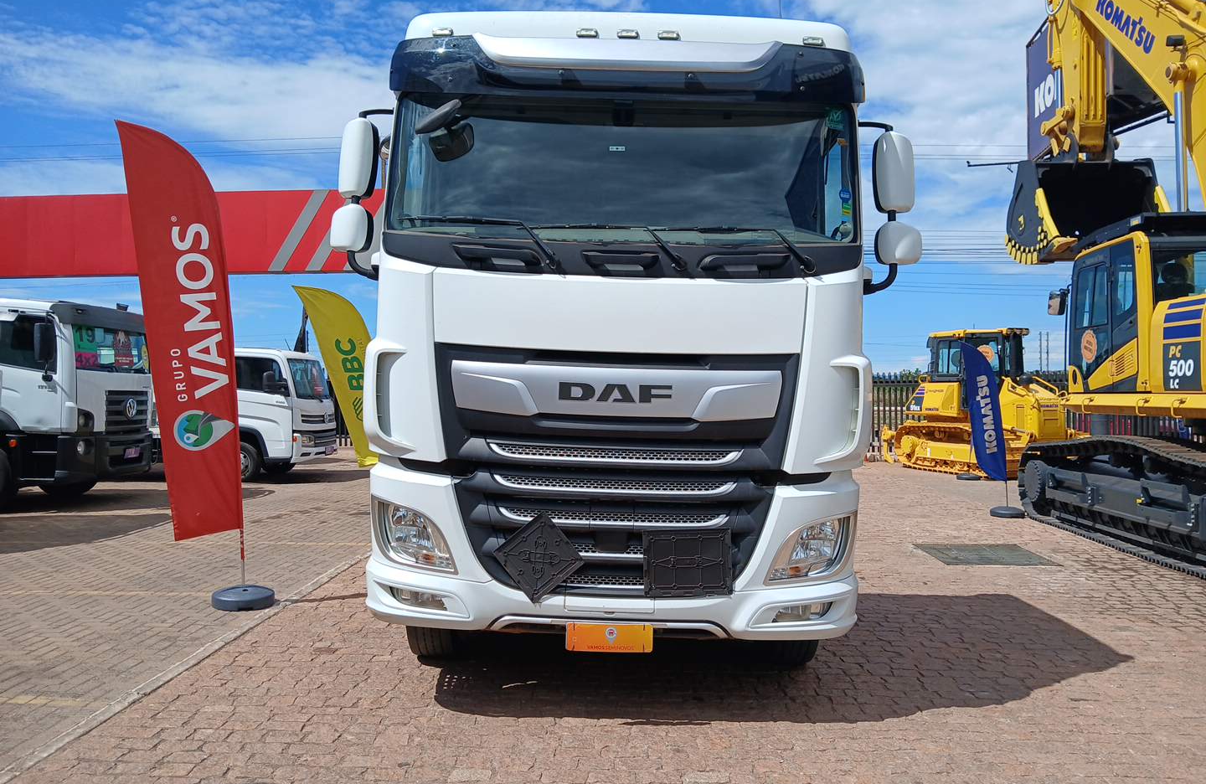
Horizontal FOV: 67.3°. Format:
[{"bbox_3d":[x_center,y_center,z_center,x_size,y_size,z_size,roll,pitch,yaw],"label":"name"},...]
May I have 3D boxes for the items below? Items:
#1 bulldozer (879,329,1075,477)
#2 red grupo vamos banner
[{"bbox_3d":[8.413,0.227,19.800,2.500,2.950,4.700,1,-1,-23],"label":"bulldozer"},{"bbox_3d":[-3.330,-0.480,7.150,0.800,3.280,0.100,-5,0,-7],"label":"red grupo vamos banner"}]

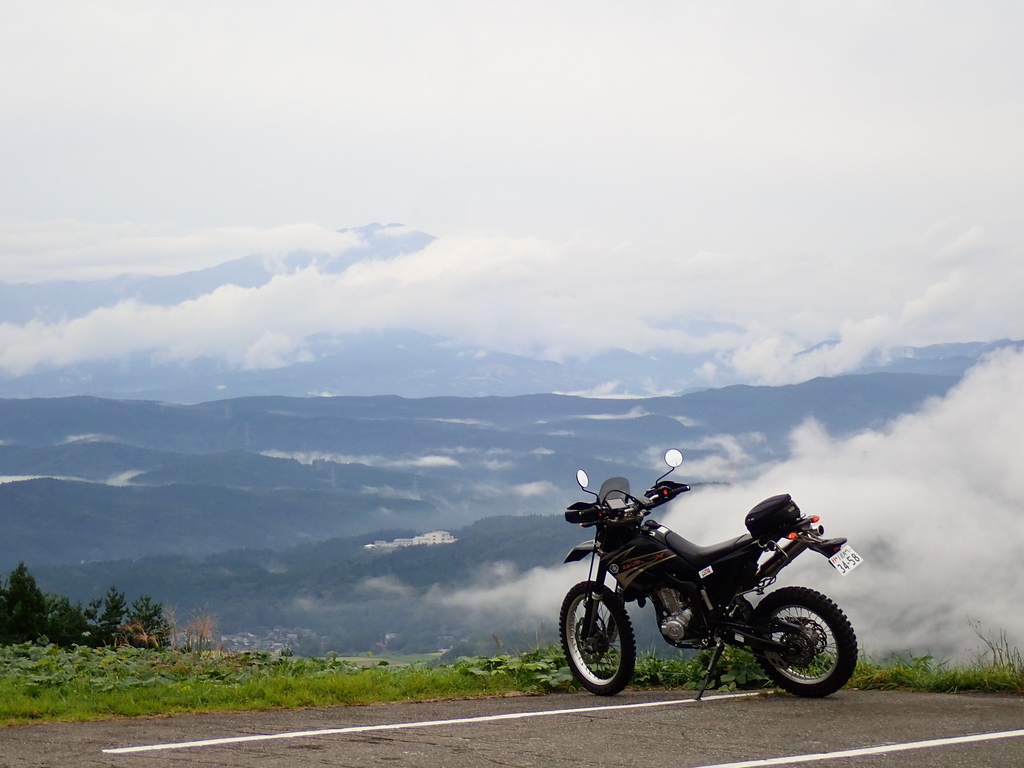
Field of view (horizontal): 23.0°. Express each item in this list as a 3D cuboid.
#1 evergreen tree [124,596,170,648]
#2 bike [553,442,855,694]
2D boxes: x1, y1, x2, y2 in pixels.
[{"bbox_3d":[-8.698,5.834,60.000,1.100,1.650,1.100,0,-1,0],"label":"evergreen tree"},{"bbox_3d":[1.000,1.140,14.520,2.170,1.430,0.800,-2,6,36],"label":"bike"}]

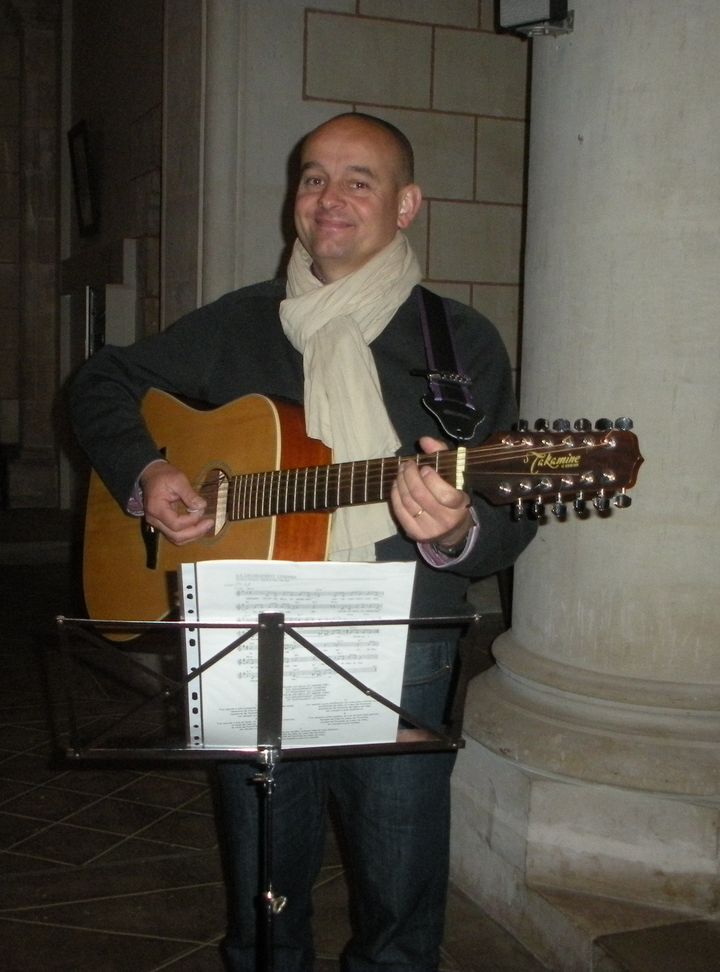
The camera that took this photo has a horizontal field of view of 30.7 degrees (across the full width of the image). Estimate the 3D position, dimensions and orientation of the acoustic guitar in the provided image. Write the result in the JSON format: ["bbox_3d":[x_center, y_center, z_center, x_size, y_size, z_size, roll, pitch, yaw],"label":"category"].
[{"bbox_3d":[-0.053,0.017,1.784,0.130,0.405,1.080,11,-12,-40],"label":"acoustic guitar"}]

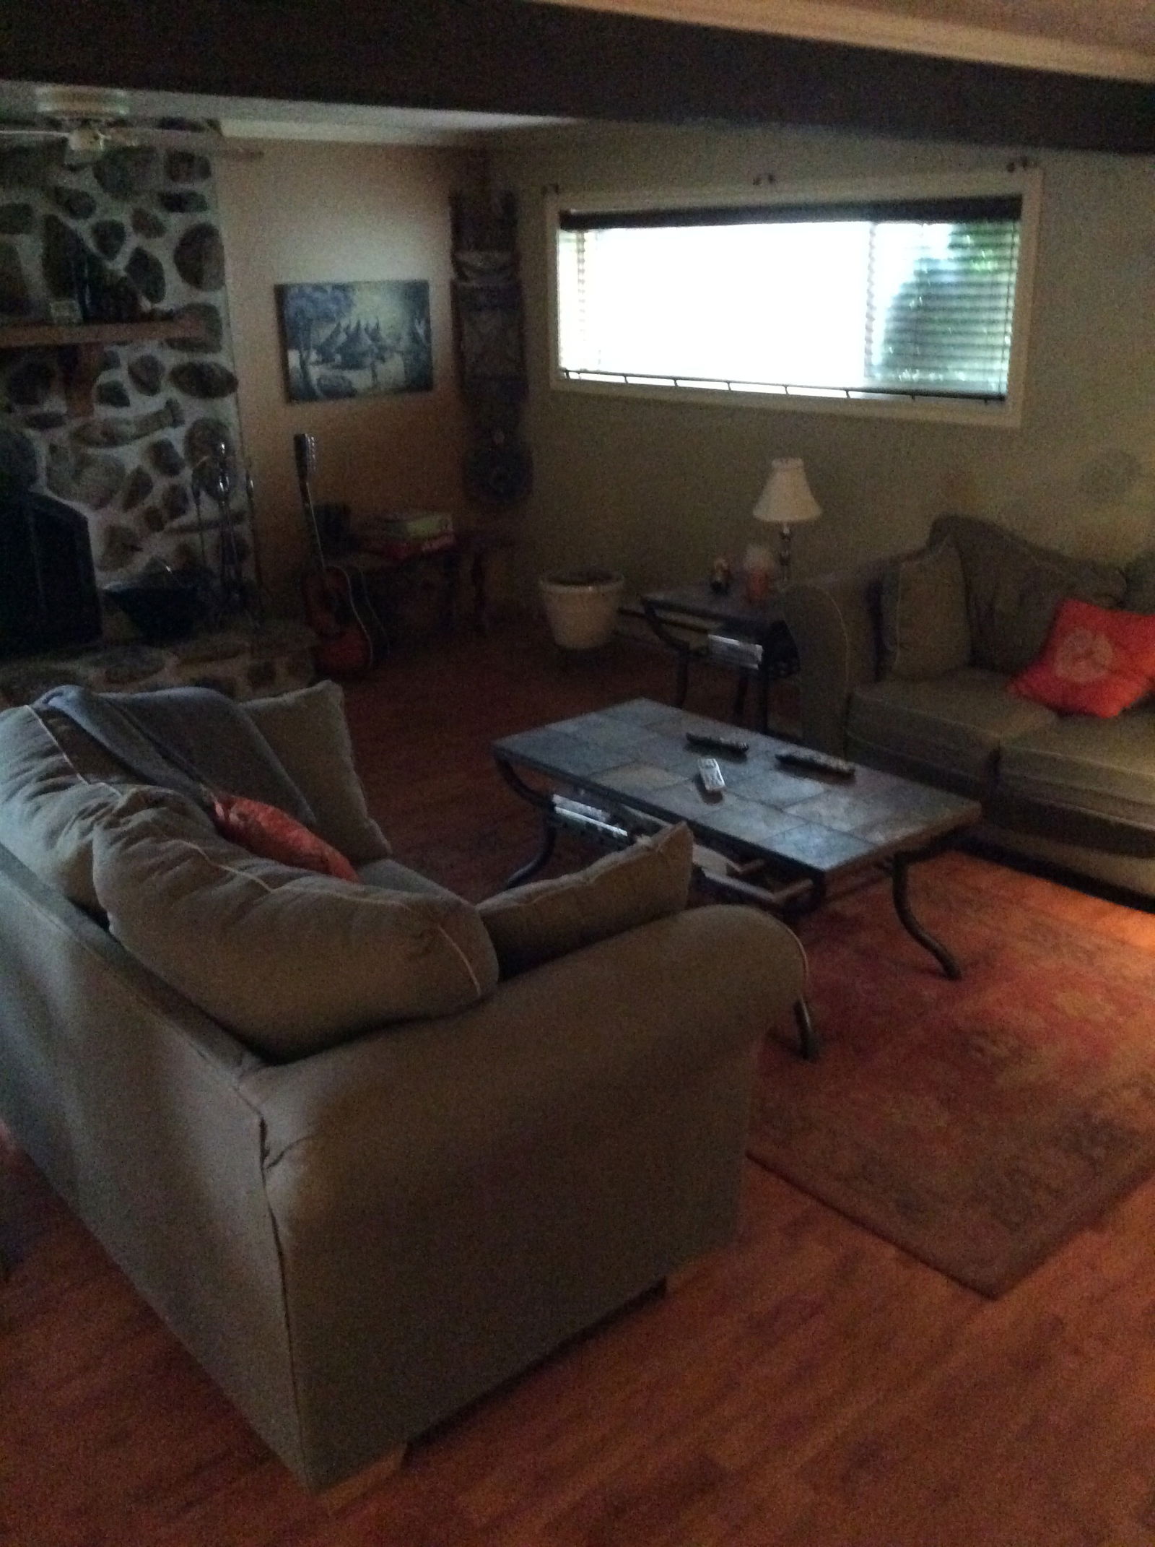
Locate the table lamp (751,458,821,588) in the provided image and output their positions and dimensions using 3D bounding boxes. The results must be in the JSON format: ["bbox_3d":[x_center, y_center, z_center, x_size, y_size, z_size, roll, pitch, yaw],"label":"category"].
[{"bbox_3d":[0.728,-0.865,4.976,0.245,0.454,0.245,-1,21,1],"label":"table lamp"}]

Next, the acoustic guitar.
[{"bbox_3d":[-1.048,-0.907,6.011,0.395,1.030,0.125,3,20,34],"label":"acoustic guitar"}]

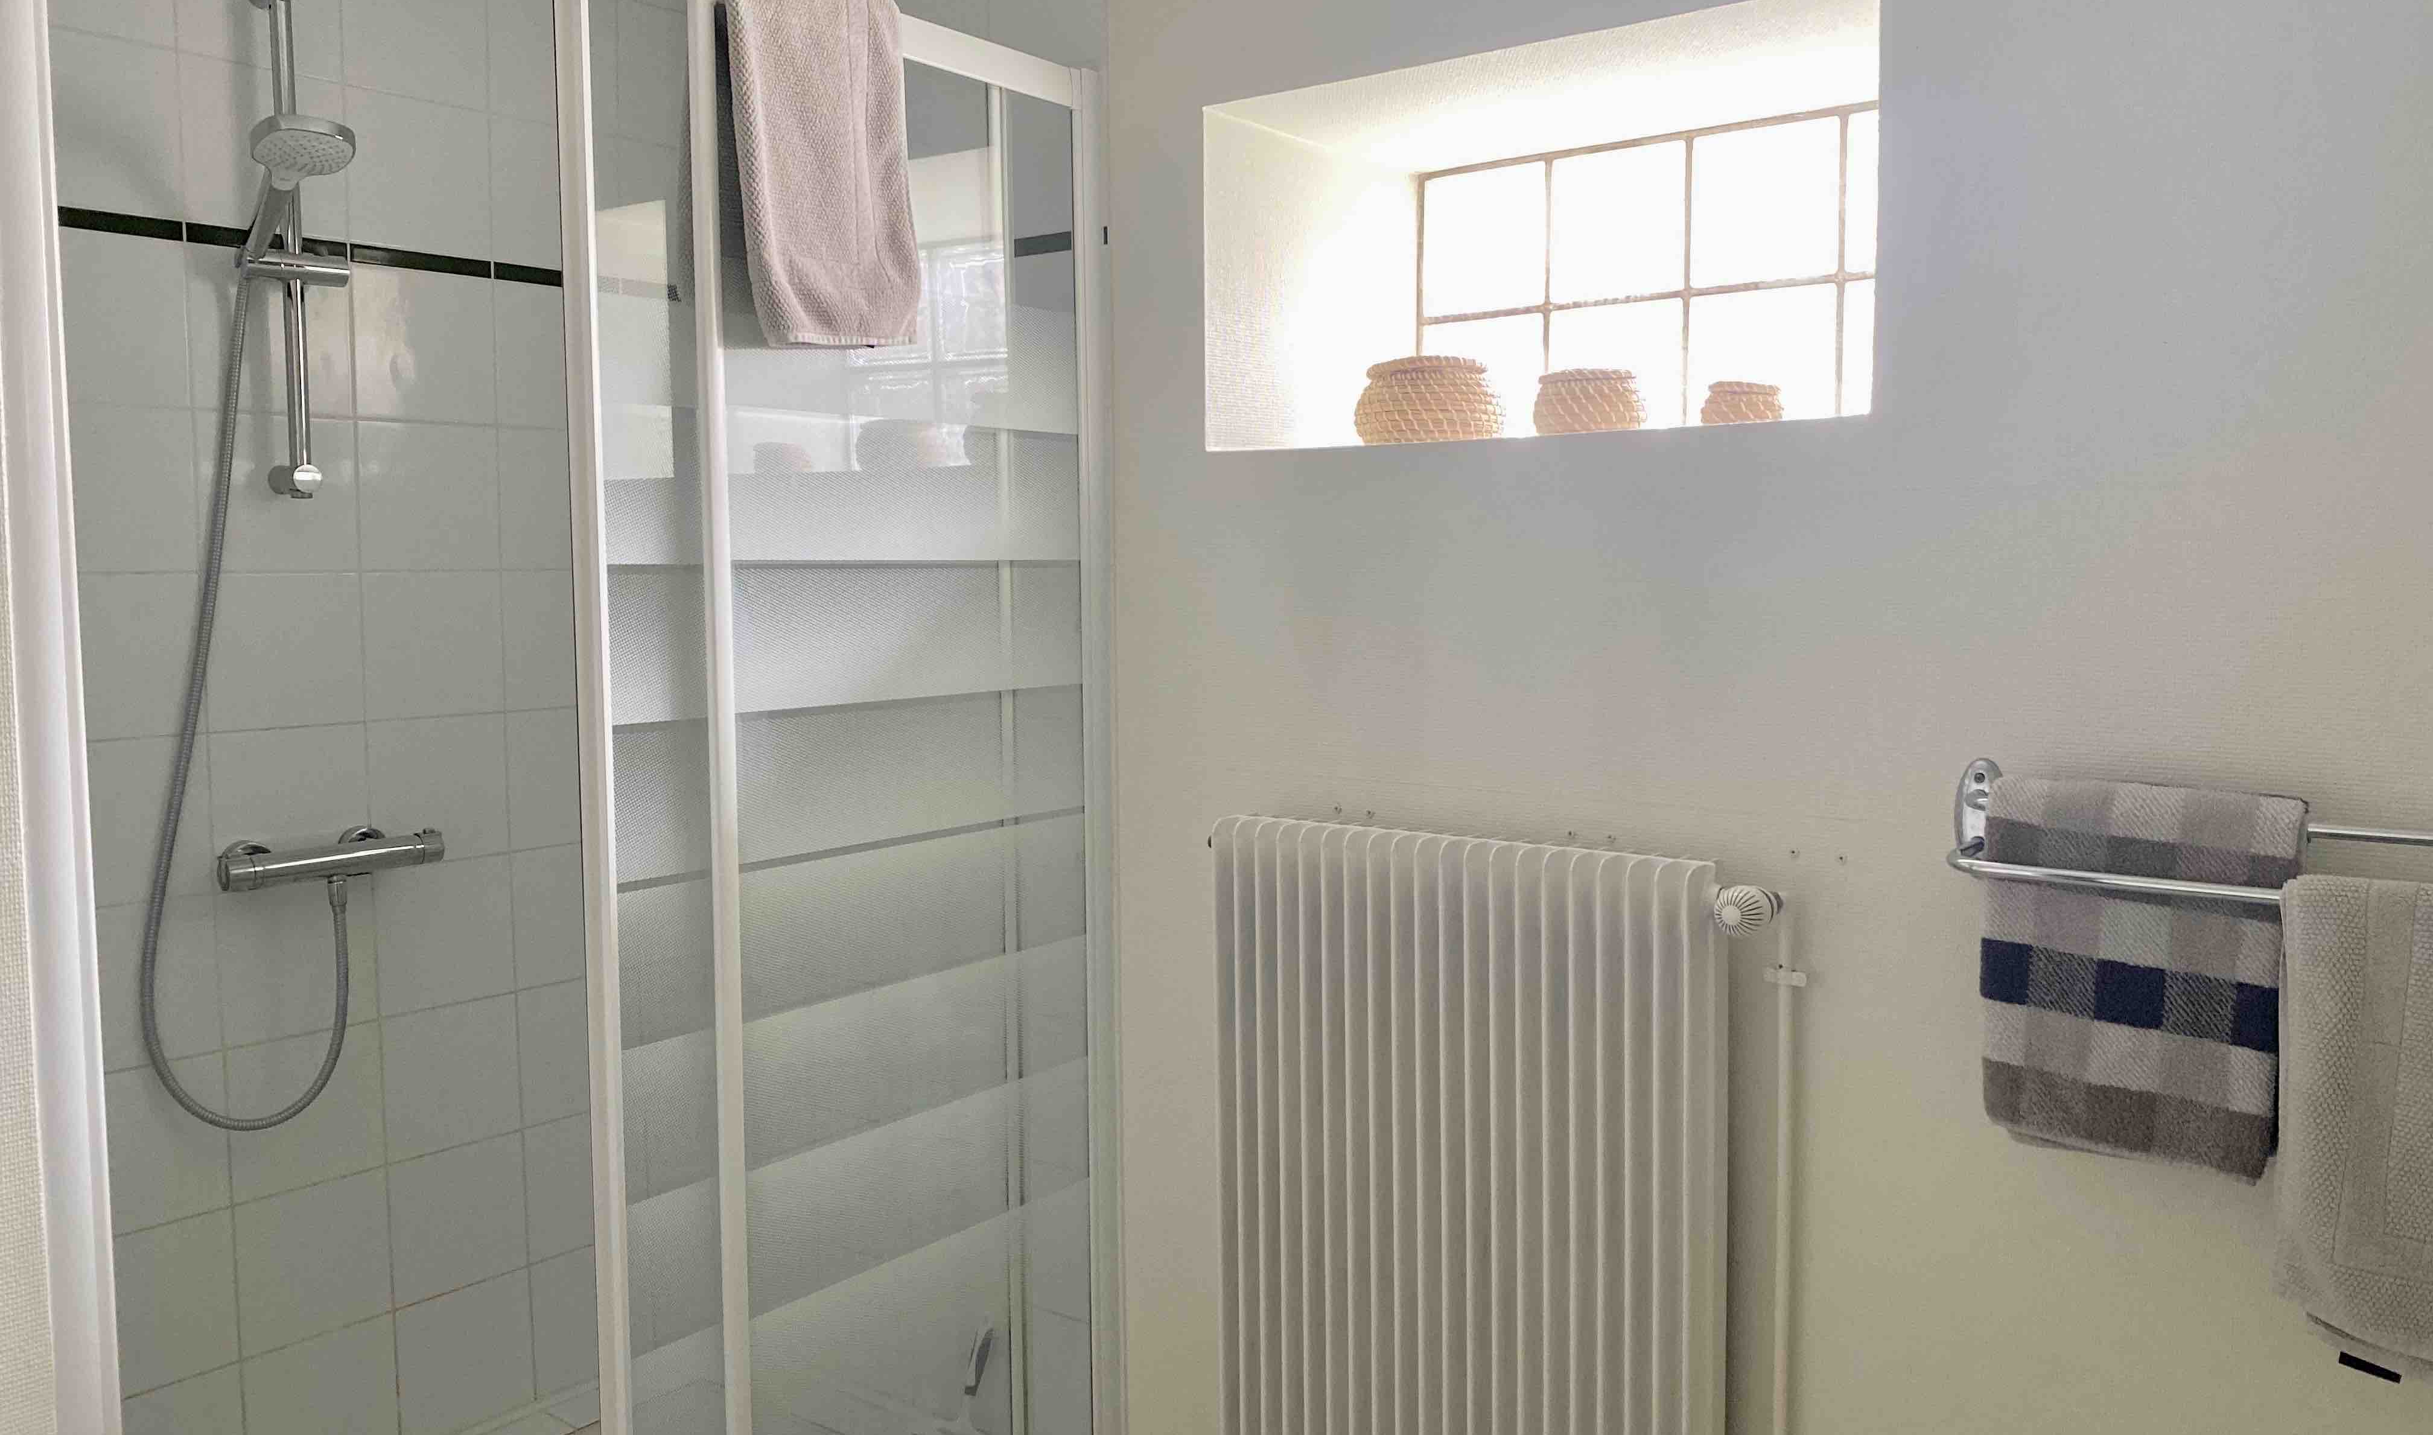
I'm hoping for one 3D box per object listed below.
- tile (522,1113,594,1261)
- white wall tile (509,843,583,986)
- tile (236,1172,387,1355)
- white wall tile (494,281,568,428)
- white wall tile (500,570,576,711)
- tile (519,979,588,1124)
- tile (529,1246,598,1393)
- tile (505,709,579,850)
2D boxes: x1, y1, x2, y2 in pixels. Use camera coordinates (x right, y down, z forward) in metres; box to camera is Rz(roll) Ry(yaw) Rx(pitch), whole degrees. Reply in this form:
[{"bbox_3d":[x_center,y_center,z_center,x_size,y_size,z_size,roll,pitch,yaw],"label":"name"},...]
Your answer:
[{"bbox_3d":[-0.936,0.681,2.707,0.010,0.197,0.198,4,7,38],"label":"tile"},{"bbox_3d":[-0.935,0.285,2.670,0.010,0.197,0.198,4,7,38],"label":"white wall tile"},{"bbox_3d":[-1.181,0.709,2.392,0.010,0.197,0.198,4,7,38],"label":"tile"},{"bbox_3d":[-0.934,-0.508,2.598,0.010,0.197,0.198,4,7,38],"label":"white wall tile"},{"bbox_3d":[-0.934,-0.112,2.634,0.010,0.197,0.198,4,7,38],"label":"white wall tile"},{"bbox_3d":[-0.935,0.483,2.688,0.010,0.197,0.198,4,7,38],"label":"tile"},{"bbox_3d":[-0.936,0.881,2.725,0.010,0.202,0.198,4,7,38],"label":"tile"},{"bbox_3d":[-0.935,0.086,2.652,0.010,0.197,0.198,4,7,38],"label":"tile"}]

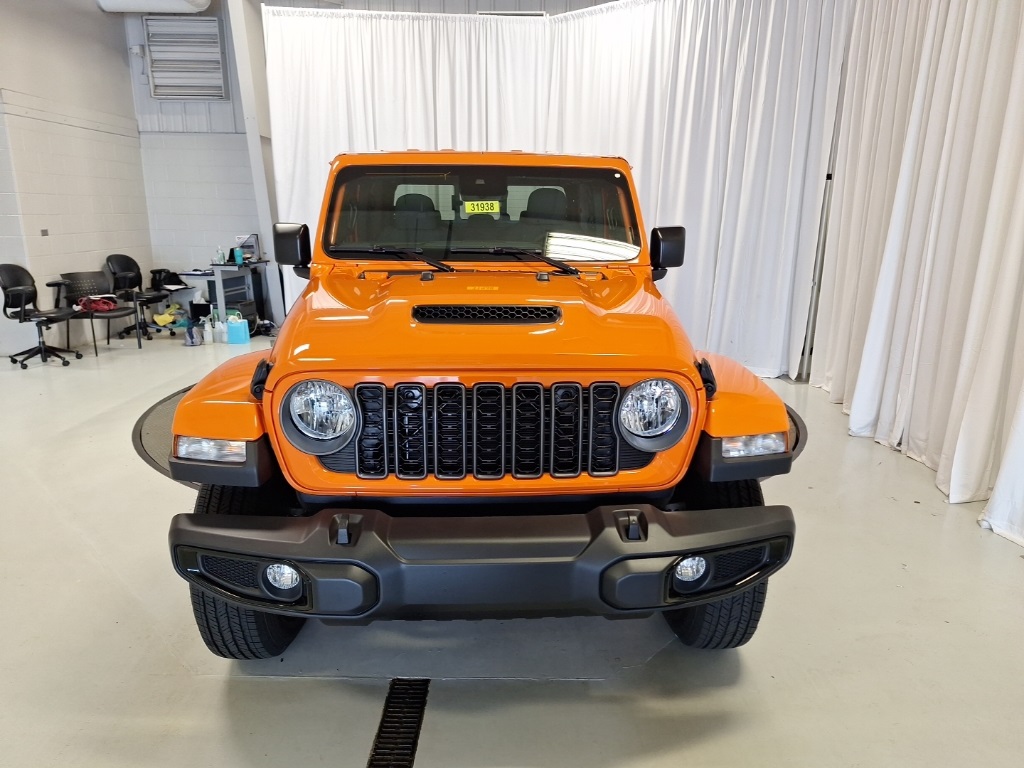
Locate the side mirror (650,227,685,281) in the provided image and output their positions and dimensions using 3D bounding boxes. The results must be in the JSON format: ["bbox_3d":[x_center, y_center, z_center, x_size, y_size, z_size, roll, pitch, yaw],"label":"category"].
[{"bbox_3d":[0.749,-0.630,3.271,0.155,0.235,0.120,0,14,-3],"label":"side mirror"}]

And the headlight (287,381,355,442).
[{"bbox_3d":[-0.532,0.067,1.930,0.175,0.170,0.090,0,14,-3],"label":"headlight"}]

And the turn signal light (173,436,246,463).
[{"bbox_3d":[-0.858,0.188,1.959,0.210,0.085,0.090,0,14,-3],"label":"turn signal light"}]

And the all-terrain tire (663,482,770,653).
[{"bbox_3d":[0.706,0.553,2.565,0.250,0.800,0.800,0,14,-3],"label":"all-terrain tire"}]

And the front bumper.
[{"bbox_3d":[-0.063,0.453,1.833,1.700,0.280,0.320,0,14,-3],"label":"front bumper"}]

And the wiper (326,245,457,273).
[{"bbox_3d":[-0.527,-0.553,2.998,0.560,0.115,0.150,0,14,-3],"label":"wiper"}]

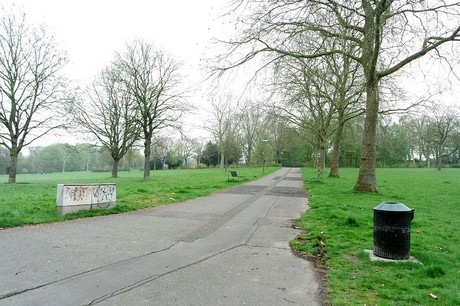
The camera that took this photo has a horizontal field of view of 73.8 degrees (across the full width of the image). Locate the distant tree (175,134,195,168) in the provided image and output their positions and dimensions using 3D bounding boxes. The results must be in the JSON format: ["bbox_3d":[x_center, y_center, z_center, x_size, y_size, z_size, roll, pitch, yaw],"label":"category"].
[{"bbox_3d":[-10.990,-0.360,74.000,4.830,8.210,4.590,0,-2,0],"label":"distant tree"}]

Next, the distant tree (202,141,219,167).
[{"bbox_3d":[-4.330,0.220,68.000,3.550,5.990,3.370,0,-2,0],"label":"distant tree"}]

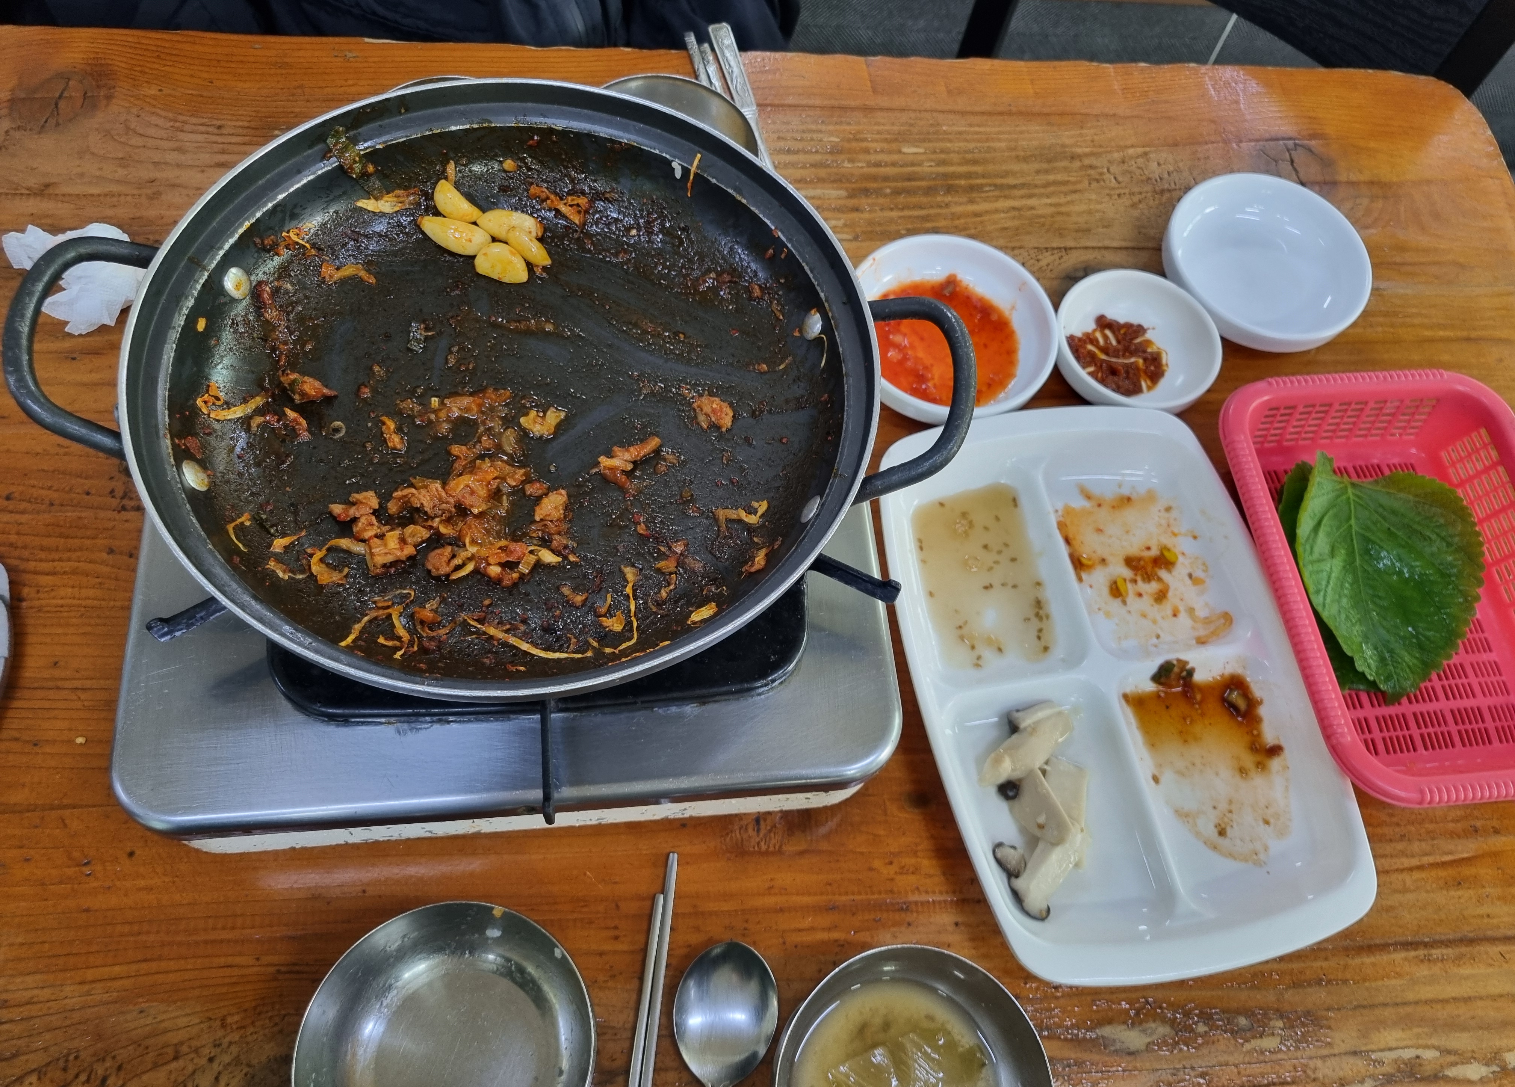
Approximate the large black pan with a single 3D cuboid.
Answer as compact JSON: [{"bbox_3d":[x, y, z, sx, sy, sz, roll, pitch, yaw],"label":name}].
[{"bbox_3d":[-0.089,-0.054,0.429,0.338,0.072,0.262,0,64,-7],"label":"large black pan"}]

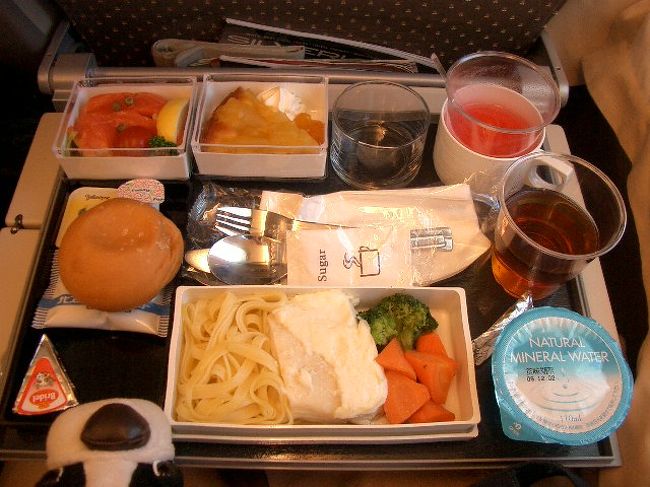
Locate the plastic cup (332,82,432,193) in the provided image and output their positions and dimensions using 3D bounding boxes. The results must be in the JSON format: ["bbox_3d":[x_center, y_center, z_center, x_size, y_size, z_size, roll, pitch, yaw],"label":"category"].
[{"bbox_3d":[0.040,-0.078,0.485,0.067,0.054,0.067,0,58,0],"label":"plastic cup"}]

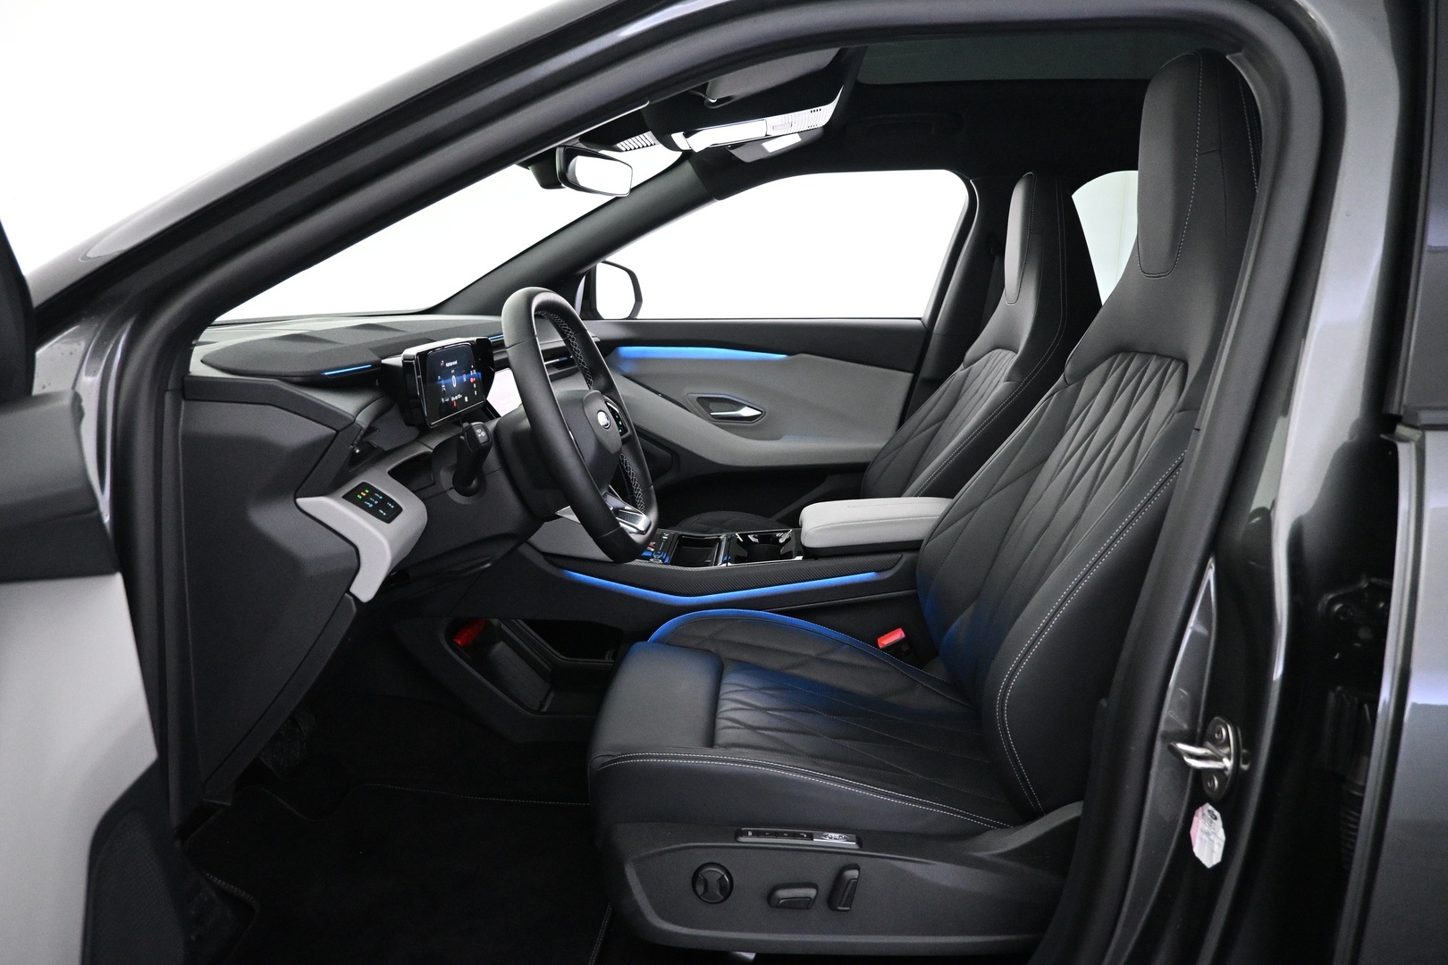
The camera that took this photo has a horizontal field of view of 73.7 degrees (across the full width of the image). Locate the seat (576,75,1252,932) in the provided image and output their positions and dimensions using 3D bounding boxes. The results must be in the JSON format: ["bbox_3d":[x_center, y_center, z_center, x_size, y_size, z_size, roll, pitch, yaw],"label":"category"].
[{"bbox_3d":[0.237,-0.011,1.172,0.780,0.950,0.550,0,11,3],"label":"seat"}]

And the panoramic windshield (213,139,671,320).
[{"bbox_3d":[-0.430,-0.454,1.508,0.820,0.130,1.380,-28,8,8],"label":"panoramic windshield"}]

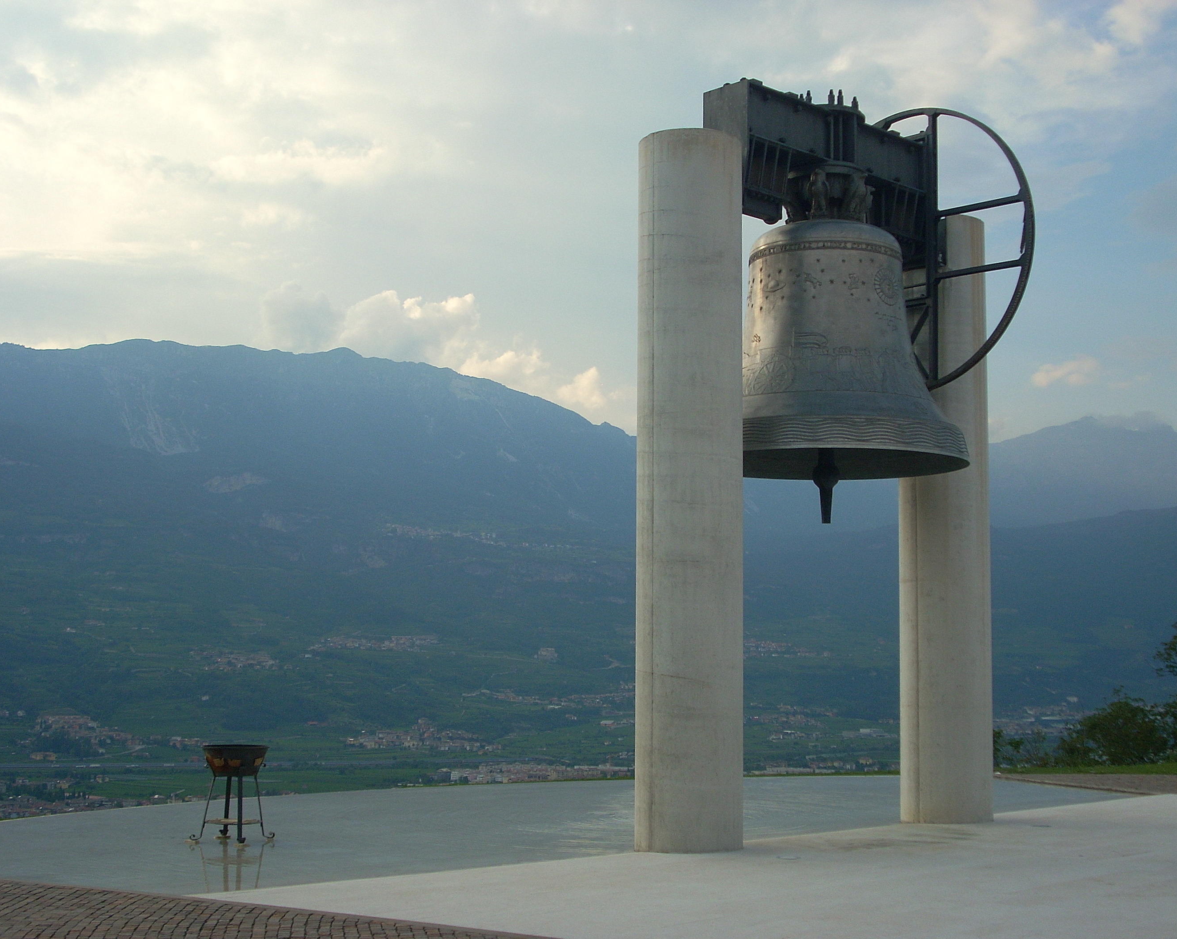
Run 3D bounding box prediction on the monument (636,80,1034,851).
[{"bbox_3d":[2.773,-0.254,18.746,5.770,8.720,3.500,7,-9,-43],"label":"monument"}]

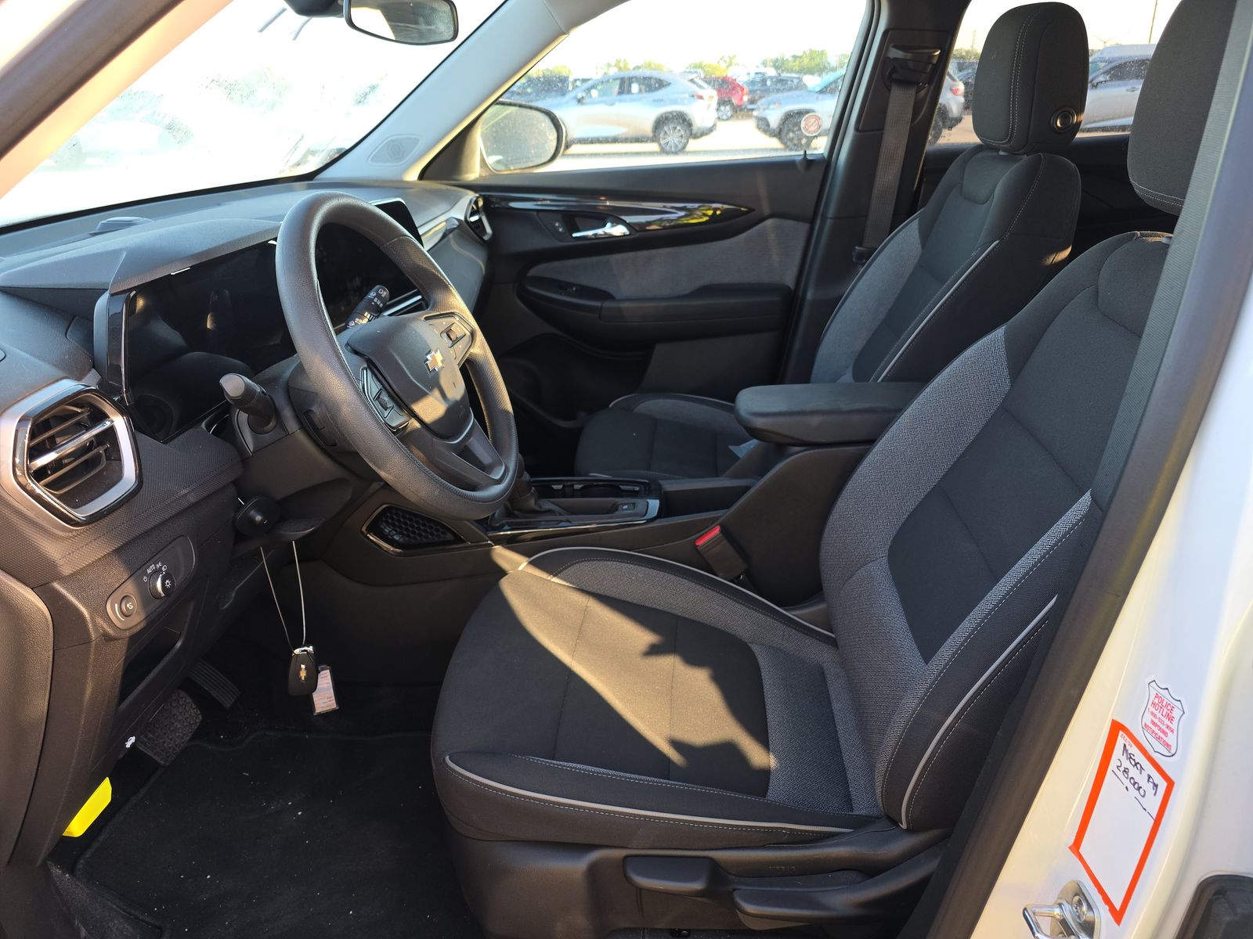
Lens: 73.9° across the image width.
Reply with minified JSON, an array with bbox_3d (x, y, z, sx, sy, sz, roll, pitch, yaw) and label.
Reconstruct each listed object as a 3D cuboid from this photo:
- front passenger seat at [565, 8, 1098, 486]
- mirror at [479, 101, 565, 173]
[{"bbox_3d":[0.320,-0.254,1.558,0.870,1.050,0.500,0,25,5],"label":"front passenger seat"},{"bbox_3d":[-0.276,-0.804,2.010,0.140,0.170,0.240,12,28,28],"label":"mirror"}]

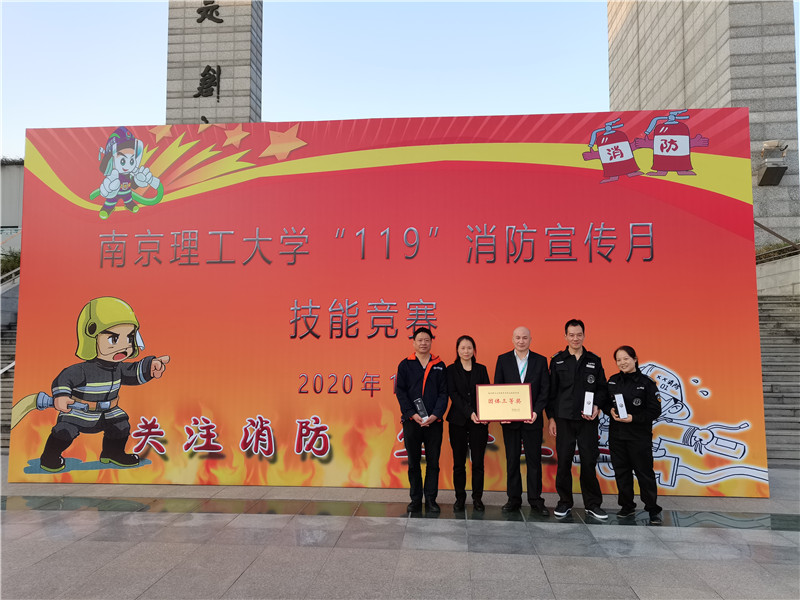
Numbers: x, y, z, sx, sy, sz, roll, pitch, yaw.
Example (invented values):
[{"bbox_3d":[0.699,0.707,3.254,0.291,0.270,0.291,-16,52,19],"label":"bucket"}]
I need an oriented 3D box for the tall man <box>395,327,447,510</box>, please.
[{"bbox_3d":[0.204,1.108,5.708,0.500,1.703,0.400,0,-4,2],"label":"tall man"}]

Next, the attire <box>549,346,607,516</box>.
[{"bbox_3d":[1.637,1.177,5.537,0.551,1.493,0.370,-1,-4,14],"label":"attire"}]

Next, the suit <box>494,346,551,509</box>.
[{"bbox_3d":[1.152,1.206,5.668,0.535,1.472,0.370,-1,-4,10],"label":"suit"}]

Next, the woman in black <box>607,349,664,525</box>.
[{"bbox_3d":[2.120,1.176,5.426,0.503,1.526,0.440,-2,-5,27],"label":"woman in black"}]

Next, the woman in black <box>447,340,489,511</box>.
[{"bbox_3d":[0.654,1.150,5.738,0.425,1.623,0.400,0,-4,4],"label":"woman in black"}]

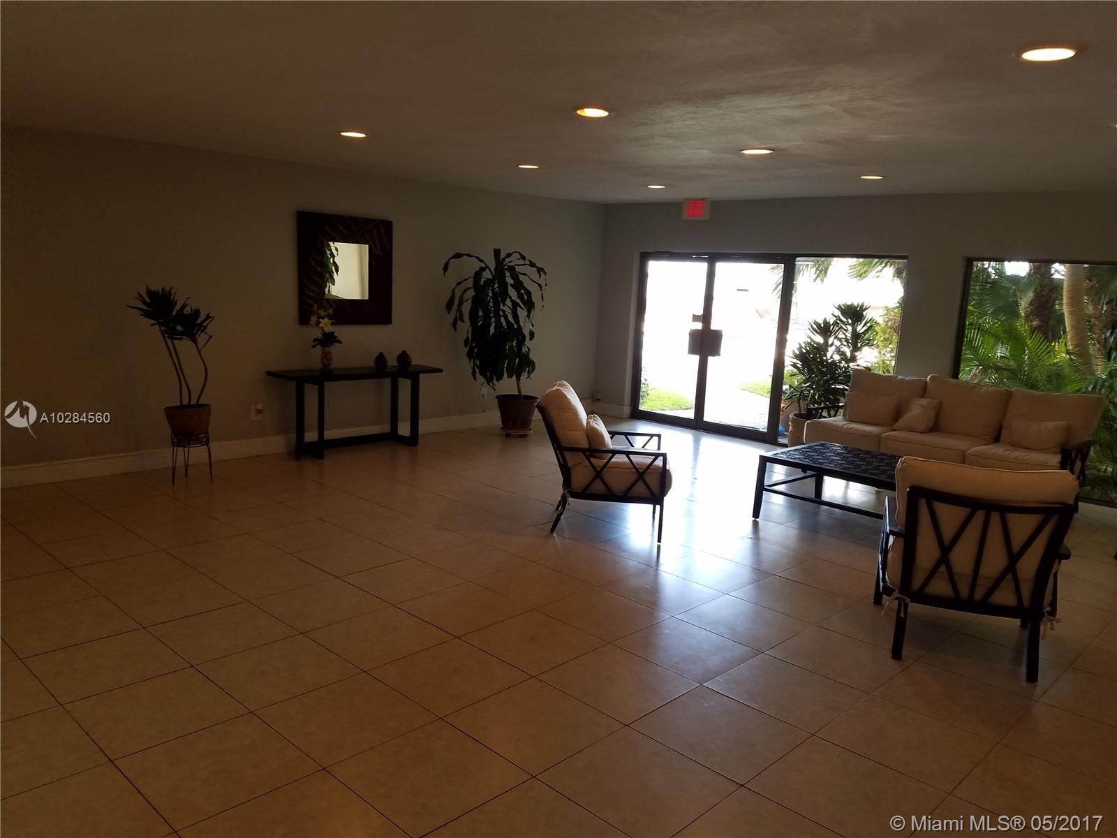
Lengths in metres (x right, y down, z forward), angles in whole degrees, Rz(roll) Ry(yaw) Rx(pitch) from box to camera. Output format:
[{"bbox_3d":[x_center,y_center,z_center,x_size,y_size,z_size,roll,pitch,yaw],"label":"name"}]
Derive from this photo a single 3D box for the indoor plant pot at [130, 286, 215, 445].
[{"bbox_3d":[-2.833,-0.394,6.162,0.618,1.117,0.494,-2,10,-25],"label":"indoor plant pot"}]

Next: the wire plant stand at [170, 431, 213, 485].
[{"bbox_3d":[-2.760,0.282,6.322,0.322,0.380,0.322,-1,10,-24],"label":"wire plant stand"}]

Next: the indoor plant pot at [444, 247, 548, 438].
[{"bbox_3d":[-0.628,-0.742,8.440,1.022,1.896,0.927,2,10,-4],"label":"indoor plant pot"}]

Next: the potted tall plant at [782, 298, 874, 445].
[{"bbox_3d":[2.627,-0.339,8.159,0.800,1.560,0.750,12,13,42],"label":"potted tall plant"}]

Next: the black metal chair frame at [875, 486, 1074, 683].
[{"bbox_3d":[1.966,0.690,4.027,0.750,0.850,0.870,6,10,18],"label":"black metal chair frame"}]

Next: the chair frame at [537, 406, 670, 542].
[{"bbox_3d":[0.293,0.299,5.691,0.869,0.838,0.733,3,10,3],"label":"chair frame"}]

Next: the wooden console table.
[{"bbox_3d":[-1.808,-0.081,7.672,0.442,0.738,1.576,12,13,43],"label":"wooden console table"}]

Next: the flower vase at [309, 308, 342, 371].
[{"bbox_3d":[-2.052,-0.686,7.381,0.250,0.570,0.260,12,13,42],"label":"flower vase"}]

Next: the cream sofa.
[{"bbox_3d":[3.233,0.144,7.156,2.118,0.934,0.894,12,13,43],"label":"cream sofa"}]

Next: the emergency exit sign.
[{"bbox_3d":[1.509,-2.307,9.264,0.320,0.220,0.060,12,13,42],"label":"emergency exit sign"}]

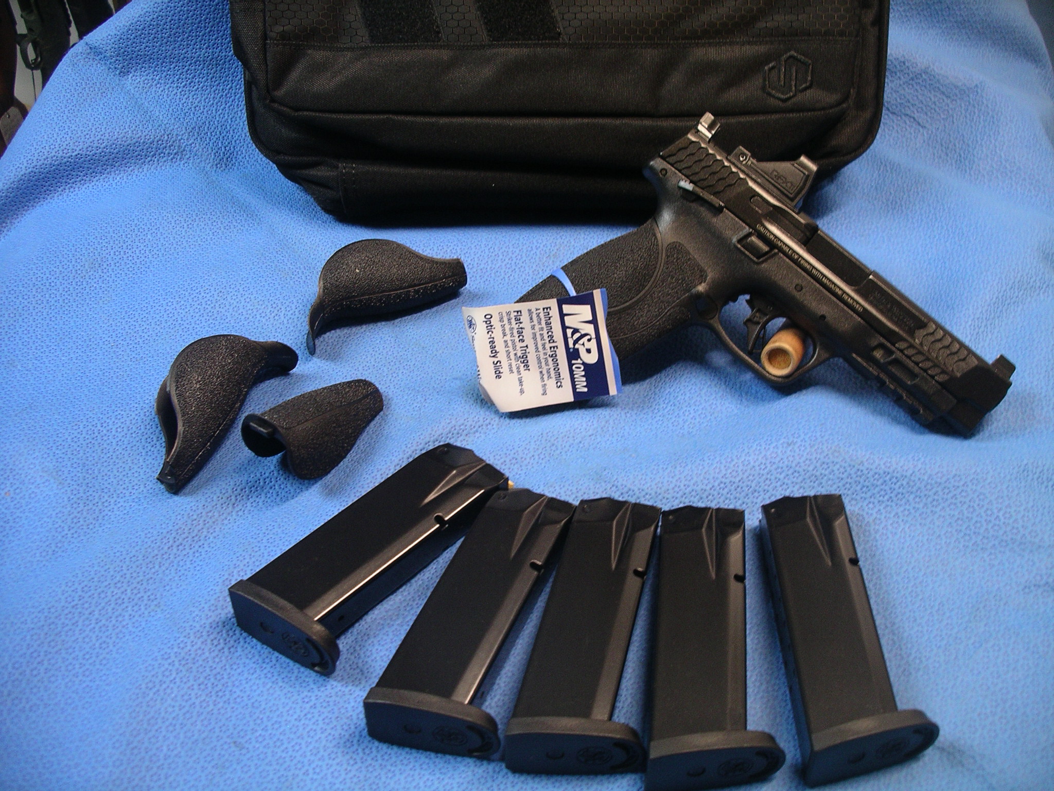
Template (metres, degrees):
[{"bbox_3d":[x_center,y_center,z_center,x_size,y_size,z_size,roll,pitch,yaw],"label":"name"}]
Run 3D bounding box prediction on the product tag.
[{"bbox_3d":[0.006,-0.019,0.482,0.062,0.012,0.055,-9,55,-2],"label":"product tag"}]

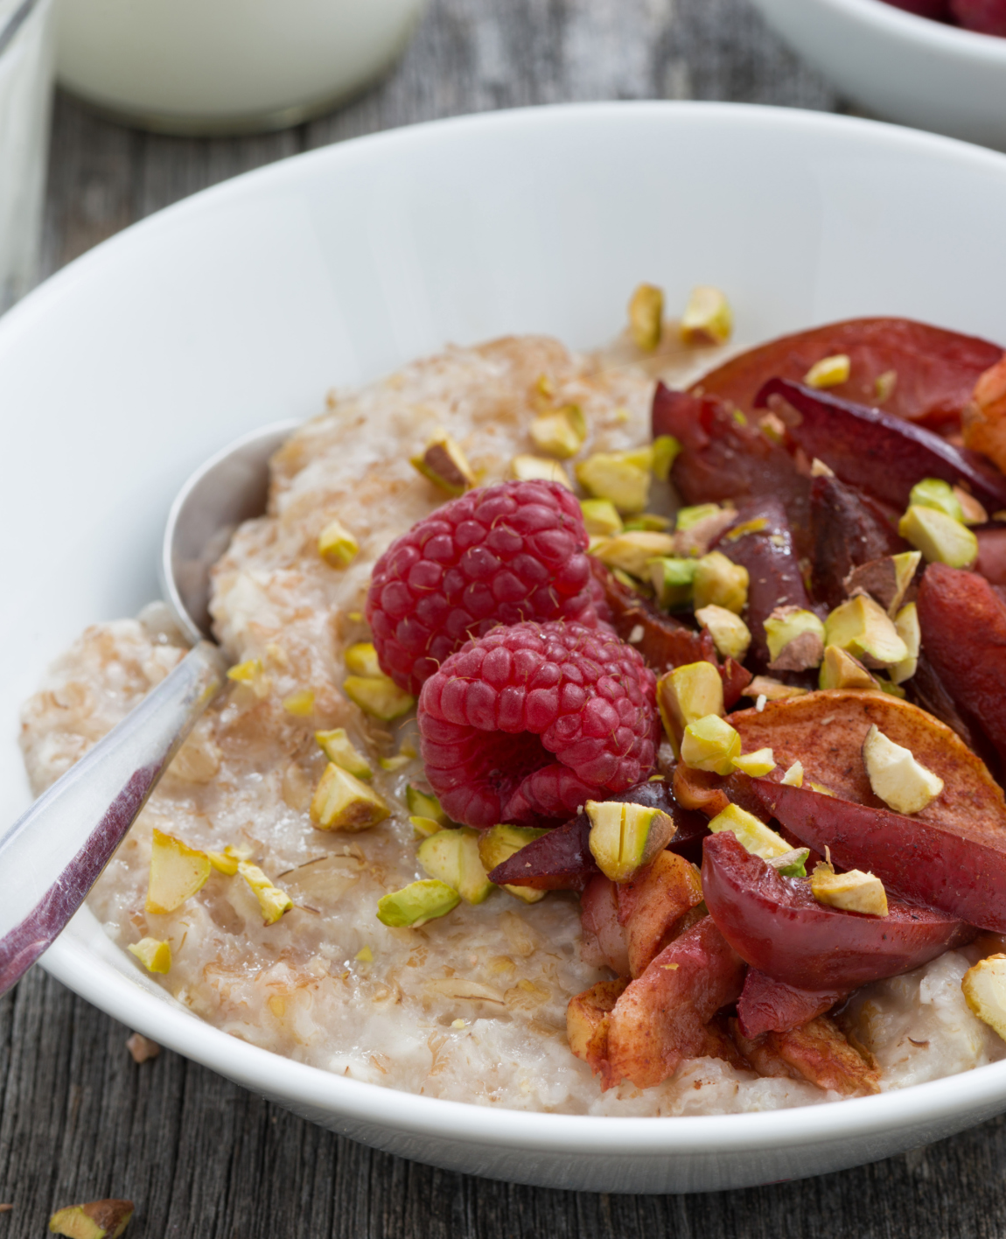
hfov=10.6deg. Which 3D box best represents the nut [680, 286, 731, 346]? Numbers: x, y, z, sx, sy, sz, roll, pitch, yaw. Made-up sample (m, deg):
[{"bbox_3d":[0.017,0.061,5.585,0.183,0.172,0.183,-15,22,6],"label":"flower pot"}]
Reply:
[{"bbox_3d":[0.023,-0.035,0.622,0.006,0.006,0.005,-2,41,0],"label":"nut"}]

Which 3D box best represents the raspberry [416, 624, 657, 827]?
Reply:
[{"bbox_3d":[0.004,0.011,0.560,0.025,0.020,0.021,-12,42,-11],"label":"raspberry"}]

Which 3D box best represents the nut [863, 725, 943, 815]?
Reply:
[{"bbox_3d":[0.041,0.015,0.551,0.006,0.005,0.009,-30,60,-17],"label":"nut"}]

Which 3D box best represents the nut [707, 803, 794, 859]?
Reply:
[{"bbox_3d":[0.025,0.021,0.548,0.009,0.004,0.004,17,45,21],"label":"nut"}]

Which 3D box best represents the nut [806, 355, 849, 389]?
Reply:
[{"bbox_3d":[0.036,-0.028,0.601,0.005,0.003,0.003,-16,43,-15],"label":"nut"}]

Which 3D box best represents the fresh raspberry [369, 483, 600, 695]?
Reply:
[{"bbox_3d":[-0.002,-0.003,0.578,0.025,0.021,0.022,-16,42,-1],"label":"fresh raspberry"}]

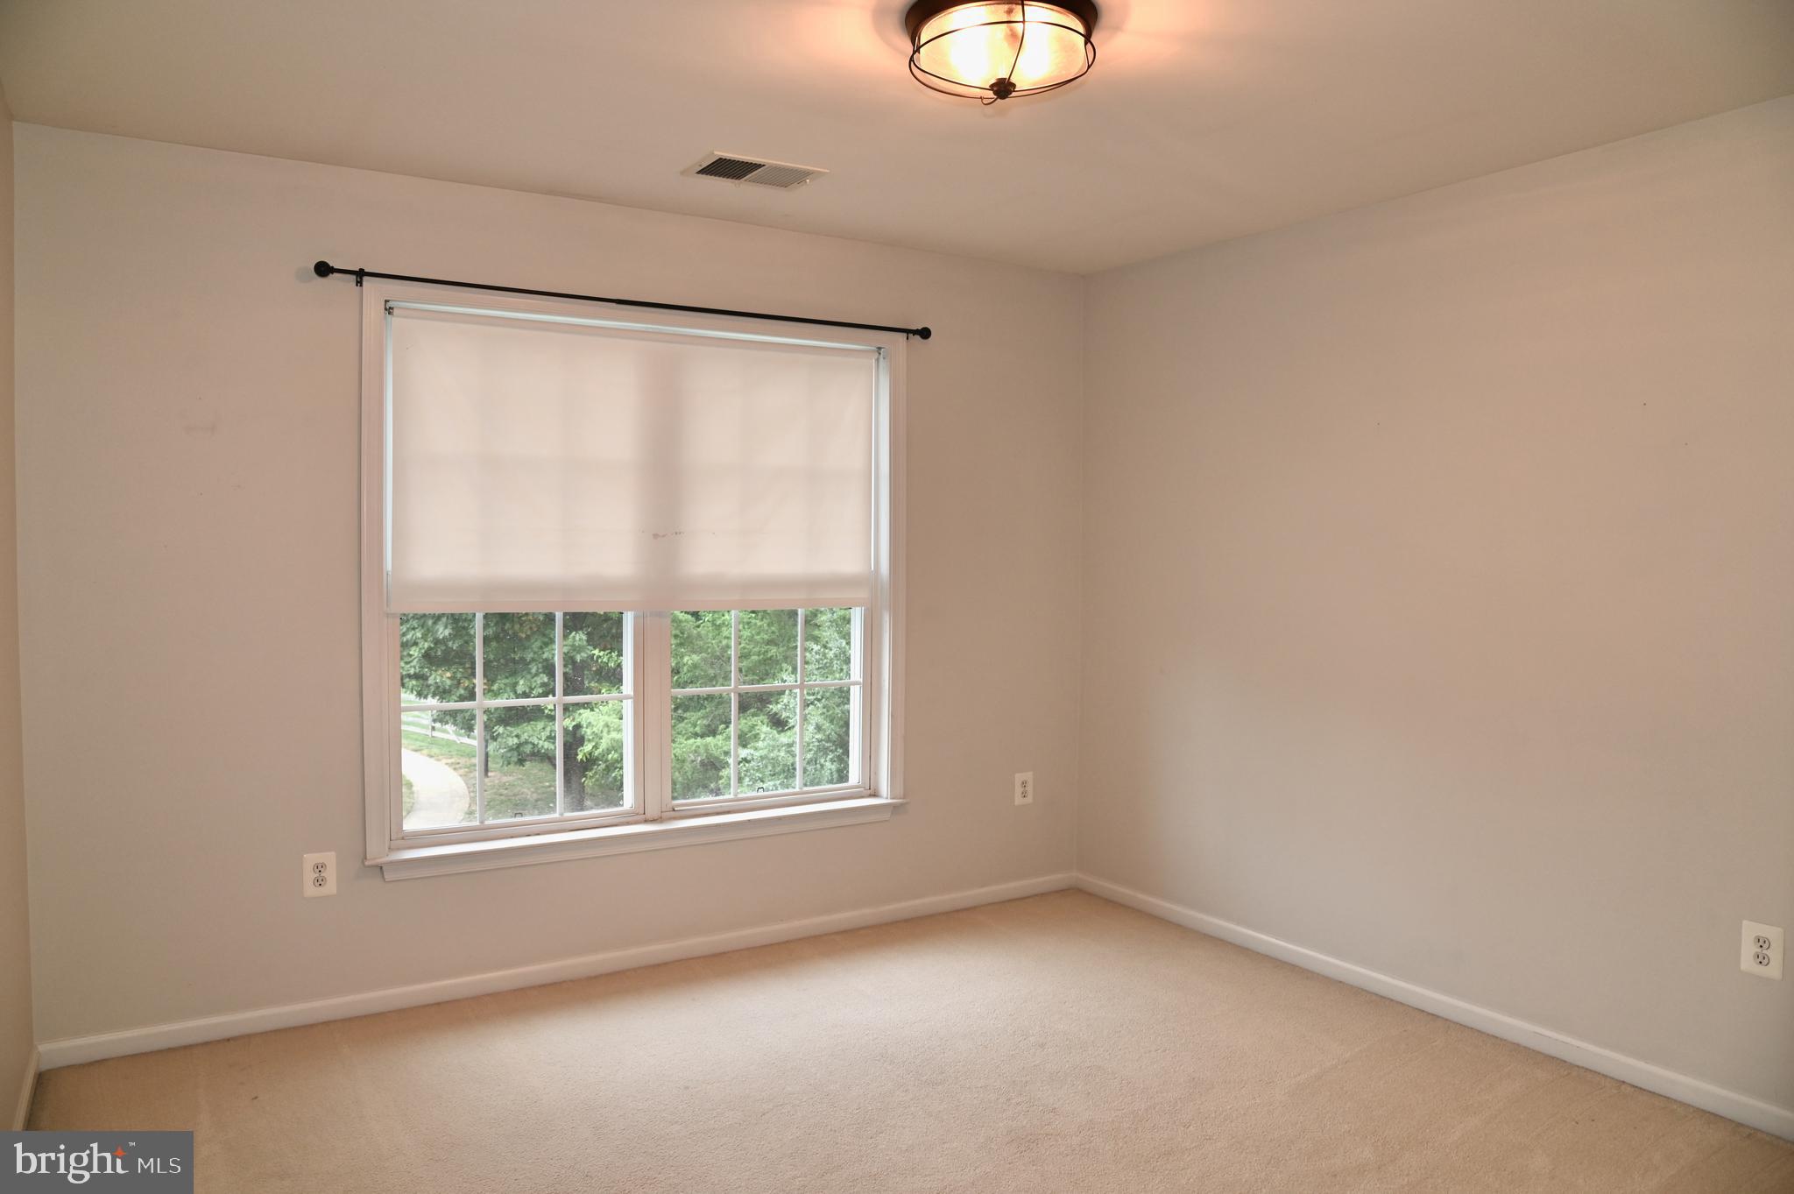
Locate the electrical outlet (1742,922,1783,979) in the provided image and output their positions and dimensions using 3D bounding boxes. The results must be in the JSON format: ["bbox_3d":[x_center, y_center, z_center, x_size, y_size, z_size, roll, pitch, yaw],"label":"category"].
[{"bbox_3d":[1.999,0.817,2.761,0.010,0.121,0.081,-1,2,-32],"label":"electrical outlet"}]

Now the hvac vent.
[{"bbox_3d":[-0.401,-1.187,3.332,0.340,0.016,0.230,-1,2,-32],"label":"hvac vent"}]

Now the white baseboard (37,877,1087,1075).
[{"bbox_3d":[-0.720,1.156,3.900,3.400,0.073,0.016,-1,2,-32],"label":"white baseboard"}]

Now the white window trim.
[{"bbox_3d":[-0.728,-0.072,3.831,1.810,1.710,0.100,-1,2,-32],"label":"white window trim"}]

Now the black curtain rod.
[{"bbox_3d":[-0.731,-0.903,3.760,2.010,0.056,0.085,-1,2,-32],"label":"black curtain rod"}]

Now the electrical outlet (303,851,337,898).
[{"bbox_3d":[-1.608,0.775,3.333,0.079,0.121,0.010,-1,2,-32],"label":"electrical outlet"}]

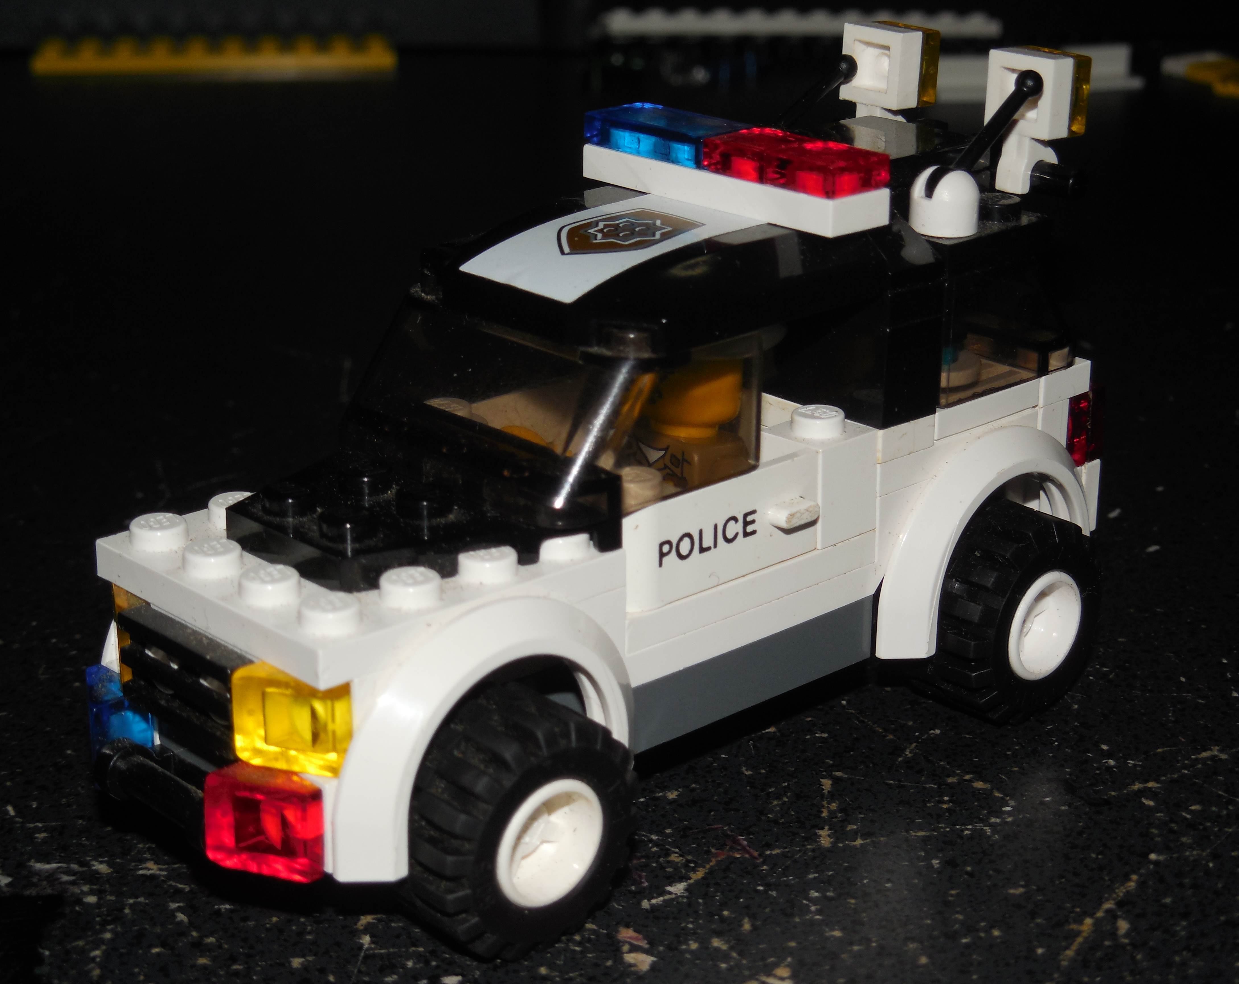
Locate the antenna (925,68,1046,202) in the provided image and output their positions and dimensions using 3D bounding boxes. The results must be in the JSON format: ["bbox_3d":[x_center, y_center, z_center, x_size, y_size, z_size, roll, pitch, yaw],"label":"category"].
[{"bbox_3d":[0.035,-0.034,0.220,0.003,0.003,0.018,20,63,44],"label":"antenna"}]

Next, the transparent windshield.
[{"bbox_3d":[-0.007,-0.010,0.205,0.024,0.013,0.032,-17,26,-40],"label":"transparent windshield"}]

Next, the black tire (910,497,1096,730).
[{"bbox_3d":[0.037,0.012,0.231,0.021,0.021,0.012,-17,26,-40],"label":"black tire"}]

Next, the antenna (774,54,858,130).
[{"bbox_3d":[0.019,-0.039,0.237,0.003,0.003,0.018,20,58,44],"label":"antenna"}]

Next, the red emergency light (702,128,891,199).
[{"bbox_3d":[0.016,-0.030,0.208,0.008,0.003,0.016,-17,26,-40],"label":"red emergency light"}]

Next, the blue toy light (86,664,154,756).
[{"bbox_3d":[-0.044,0.020,0.196,0.006,0.008,0.008,-17,26,-40],"label":"blue toy light"}]

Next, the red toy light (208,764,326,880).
[{"bbox_3d":[-0.028,0.026,0.180,0.006,0.008,0.008,-17,26,-40],"label":"red toy light"}]

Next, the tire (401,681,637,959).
[{"bbox_3d":[-0.010,0.026,0.190,0.021,0.021,0.012,-17,26,-40],"label":"tire"}]

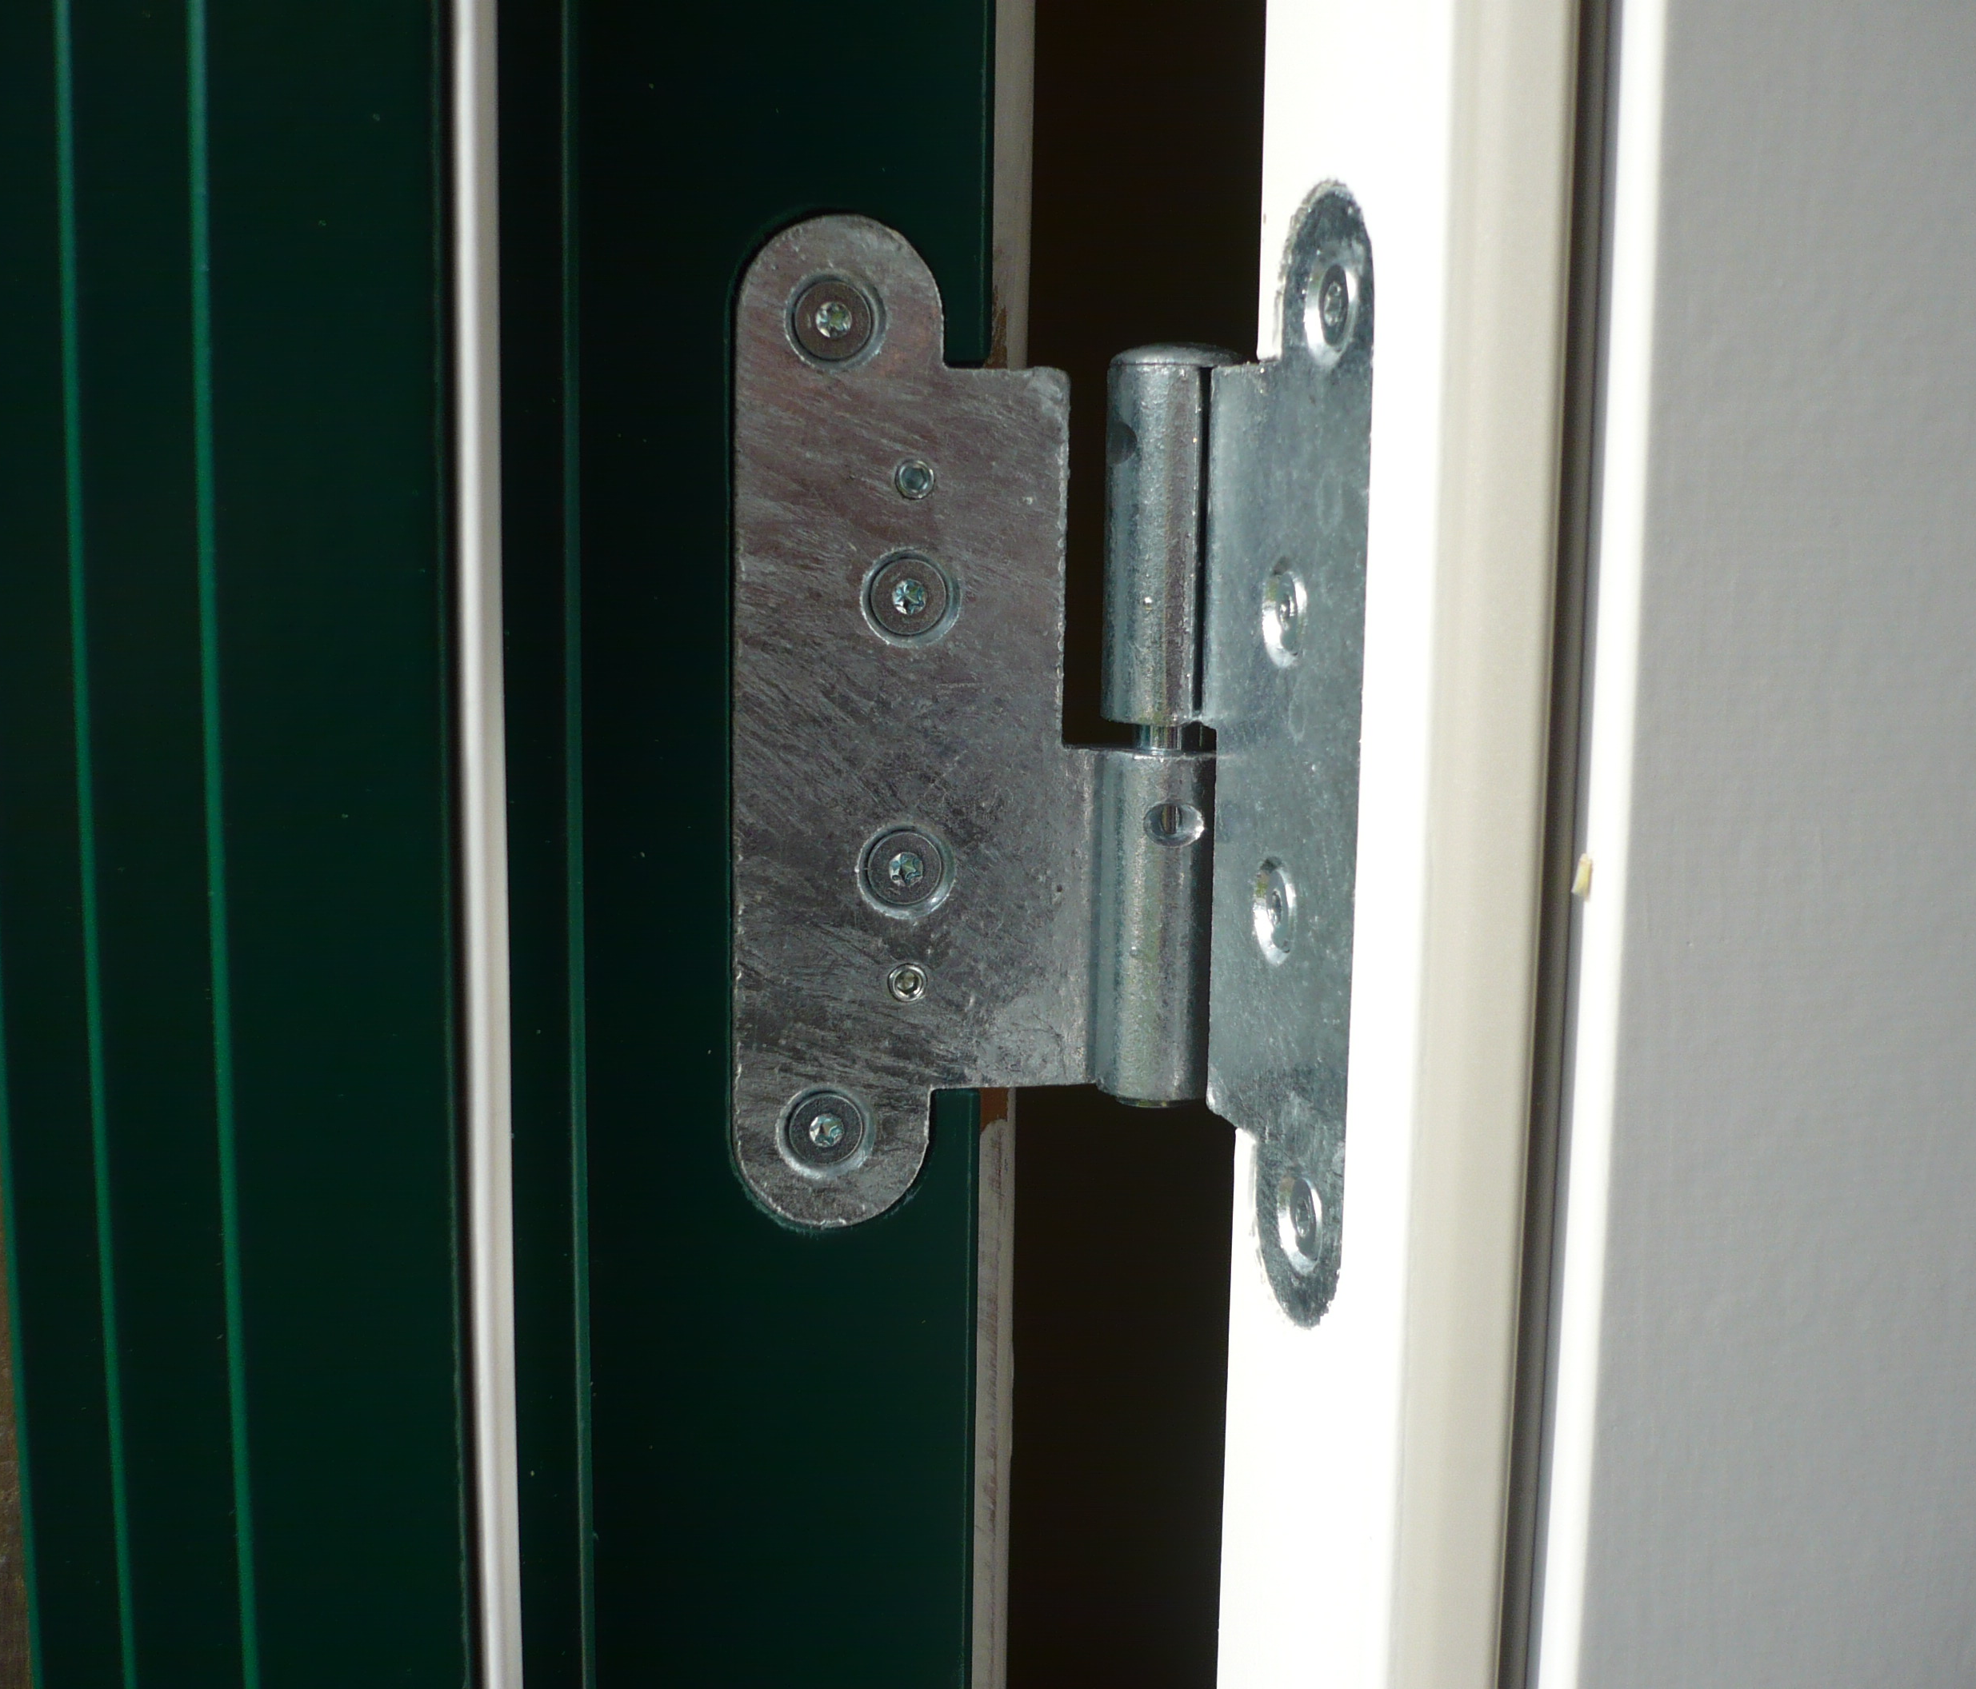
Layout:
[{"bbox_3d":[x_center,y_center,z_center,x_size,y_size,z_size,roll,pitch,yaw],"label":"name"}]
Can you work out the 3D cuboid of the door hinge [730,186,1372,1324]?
[{"bbox_3d":[0.003,-0.009,0.230,0.064,0.111,0.040,1,8,1],"label":"door hinge"}]

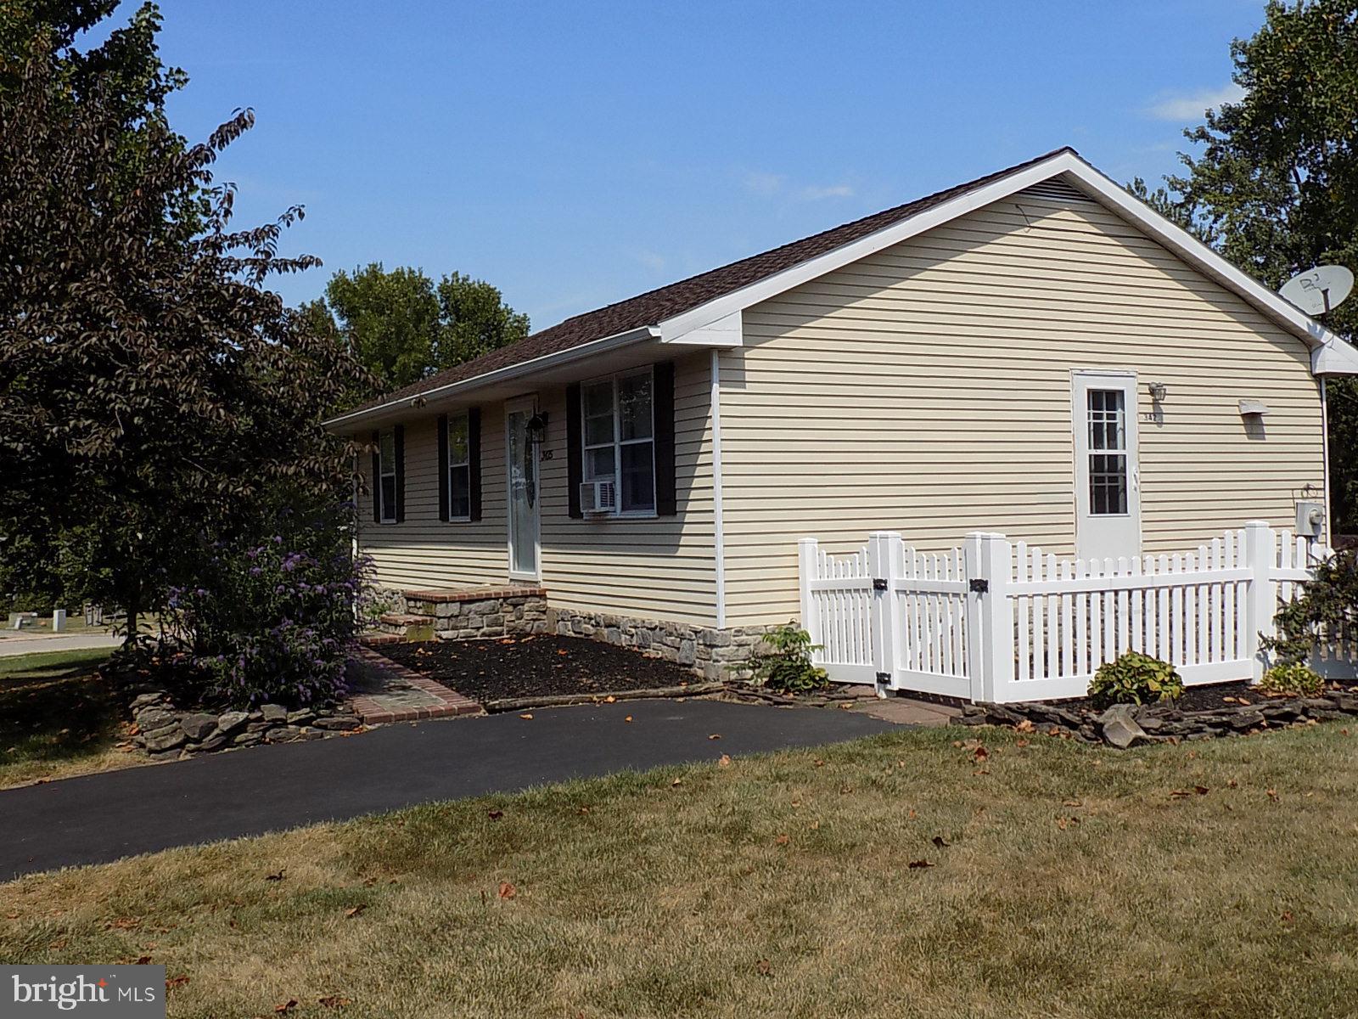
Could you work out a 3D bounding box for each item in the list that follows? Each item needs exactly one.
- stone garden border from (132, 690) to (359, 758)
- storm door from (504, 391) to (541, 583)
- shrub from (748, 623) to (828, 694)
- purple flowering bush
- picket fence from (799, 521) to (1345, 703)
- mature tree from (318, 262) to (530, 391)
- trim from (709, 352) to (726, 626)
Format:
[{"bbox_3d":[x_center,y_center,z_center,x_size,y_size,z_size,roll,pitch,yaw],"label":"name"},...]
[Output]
[{"bbox_3d":[-2.955,1.435,9.402,1.650,0.360,0.450,-1,0,-28],"label":"stone garden border"},{"bbox_3d":[-1.787,-0.238,15.404,0.100,2.109,0.998,-1,0,-28],"label":"storm door"},{"bbox_3d":[0.905,1.192,11.100,0.610,0.530,0.560,-2,0,0],"label":"shrub"},{"bbox_3d":[-3.082,0.676,10.050,1.480,1.480,1.400,-1,0,-17],"label":"purple flowering bush"},{"bbox_3d":[3.291,0.789,11.210,4.102,1.260,2.232,-1,0,-14],"label":"picket fence"},{"bbox_3d":[-6.858,-2.141,36.000,6.300,9.000,6.200,-1,0,-11],"label":"mature tree"},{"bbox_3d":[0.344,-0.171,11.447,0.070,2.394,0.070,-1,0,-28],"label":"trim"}]

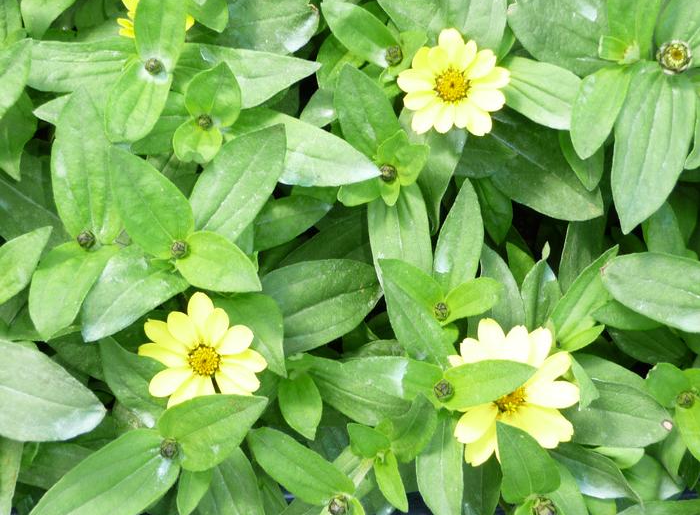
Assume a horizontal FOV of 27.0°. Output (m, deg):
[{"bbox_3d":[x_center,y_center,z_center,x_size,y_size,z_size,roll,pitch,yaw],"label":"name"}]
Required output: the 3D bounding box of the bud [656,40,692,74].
[{"bbox_3d":[0.148,-0.092,0.668,0.014,0.014,0.014,0,63,0],"label":"bud"}]

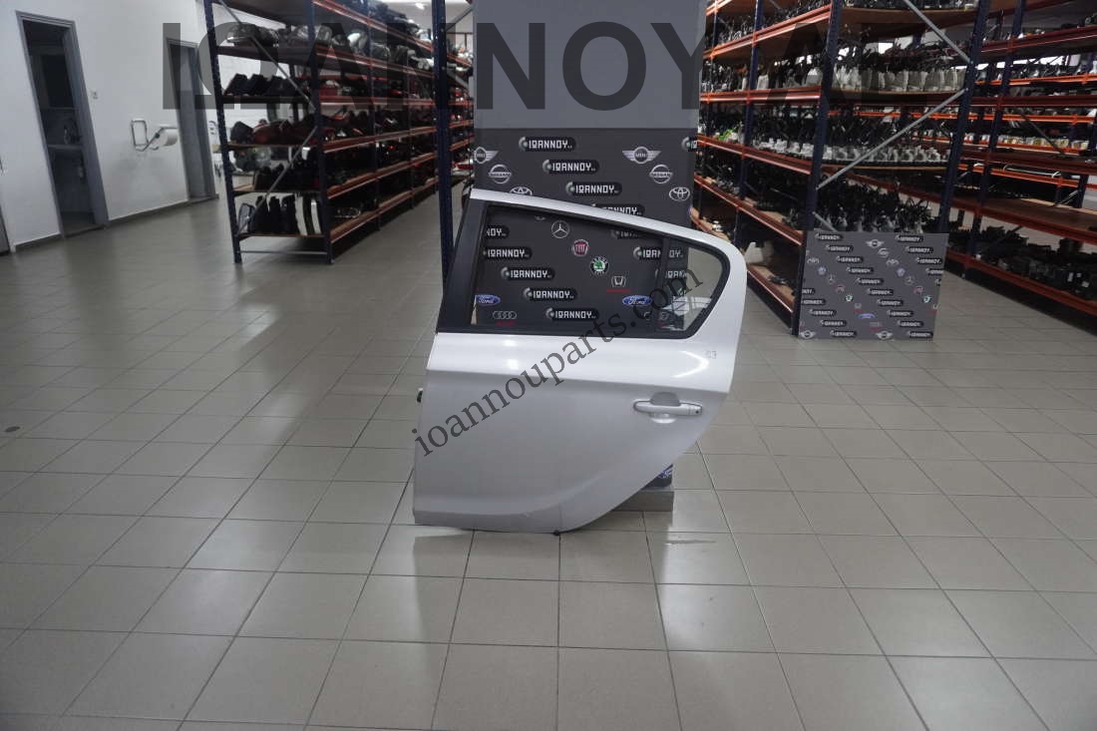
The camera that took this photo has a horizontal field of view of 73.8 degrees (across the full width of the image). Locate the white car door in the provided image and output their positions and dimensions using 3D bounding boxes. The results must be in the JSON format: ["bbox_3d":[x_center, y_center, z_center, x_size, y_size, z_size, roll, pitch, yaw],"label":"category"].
[{"bbox_3d":[0.080,0.020,2.424,1.085,1.150,0.190,1,14,0],"label":"white car door"}]

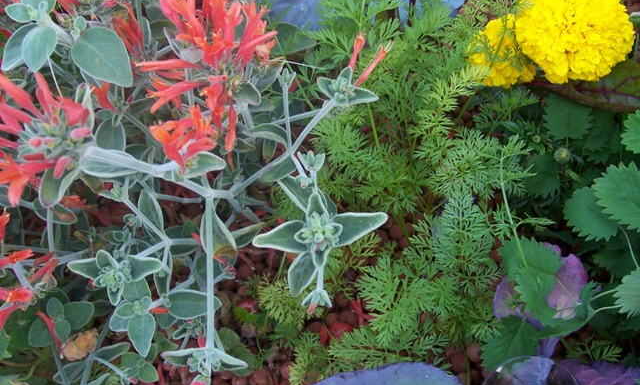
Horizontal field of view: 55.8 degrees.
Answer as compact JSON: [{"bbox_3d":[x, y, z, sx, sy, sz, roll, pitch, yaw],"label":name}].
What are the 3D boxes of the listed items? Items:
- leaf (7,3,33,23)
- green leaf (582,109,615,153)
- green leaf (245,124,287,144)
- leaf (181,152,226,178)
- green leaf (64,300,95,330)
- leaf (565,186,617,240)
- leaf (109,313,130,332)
[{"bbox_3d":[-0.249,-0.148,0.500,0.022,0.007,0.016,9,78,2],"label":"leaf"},{"bbox_3d":[0.289,-0.068,0.627,0.044,0.010,0.056,15,74,8],"label":"green leaf"},{"bbox_3d":[-0.046,-0.049,0.530,0.039,0.011,0.019,18,53,6],"label":"green leaf"},{"bbox_3d":[-0.091,-0.022,0.471,0.036,0.011,0.021,-17,60,-17],"label":"leaf"},{"bbox_3d":[-0.217,0.111,0.546,0.028,0.006,0.024,-19,67,-8],"label":"green leaf"},{"bbox_3d":[0.231,0.017,0.512,0.048,0.009,0.038,33,76,6],"label":"leaf"},{"bbox_3d":[-0.158,0.103,0.487,0.029,0.007,0.020,-34,66,10],"label":"leaf"}]

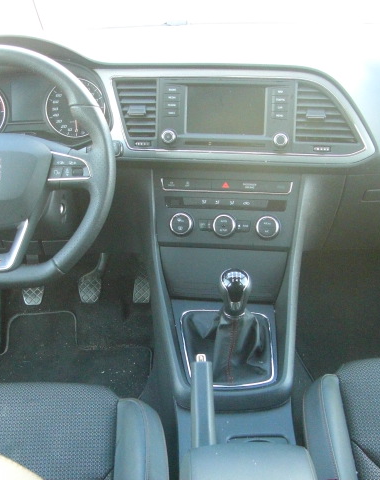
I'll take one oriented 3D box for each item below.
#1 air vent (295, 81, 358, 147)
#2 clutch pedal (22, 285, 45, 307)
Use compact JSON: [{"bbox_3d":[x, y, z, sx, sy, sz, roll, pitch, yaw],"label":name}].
[{"bbox_3d":[0.231,-0.214,1.190,0.106,0.105,0.035,1,3,8],"label":"air vent"},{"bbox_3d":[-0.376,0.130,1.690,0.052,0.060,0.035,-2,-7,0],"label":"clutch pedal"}]

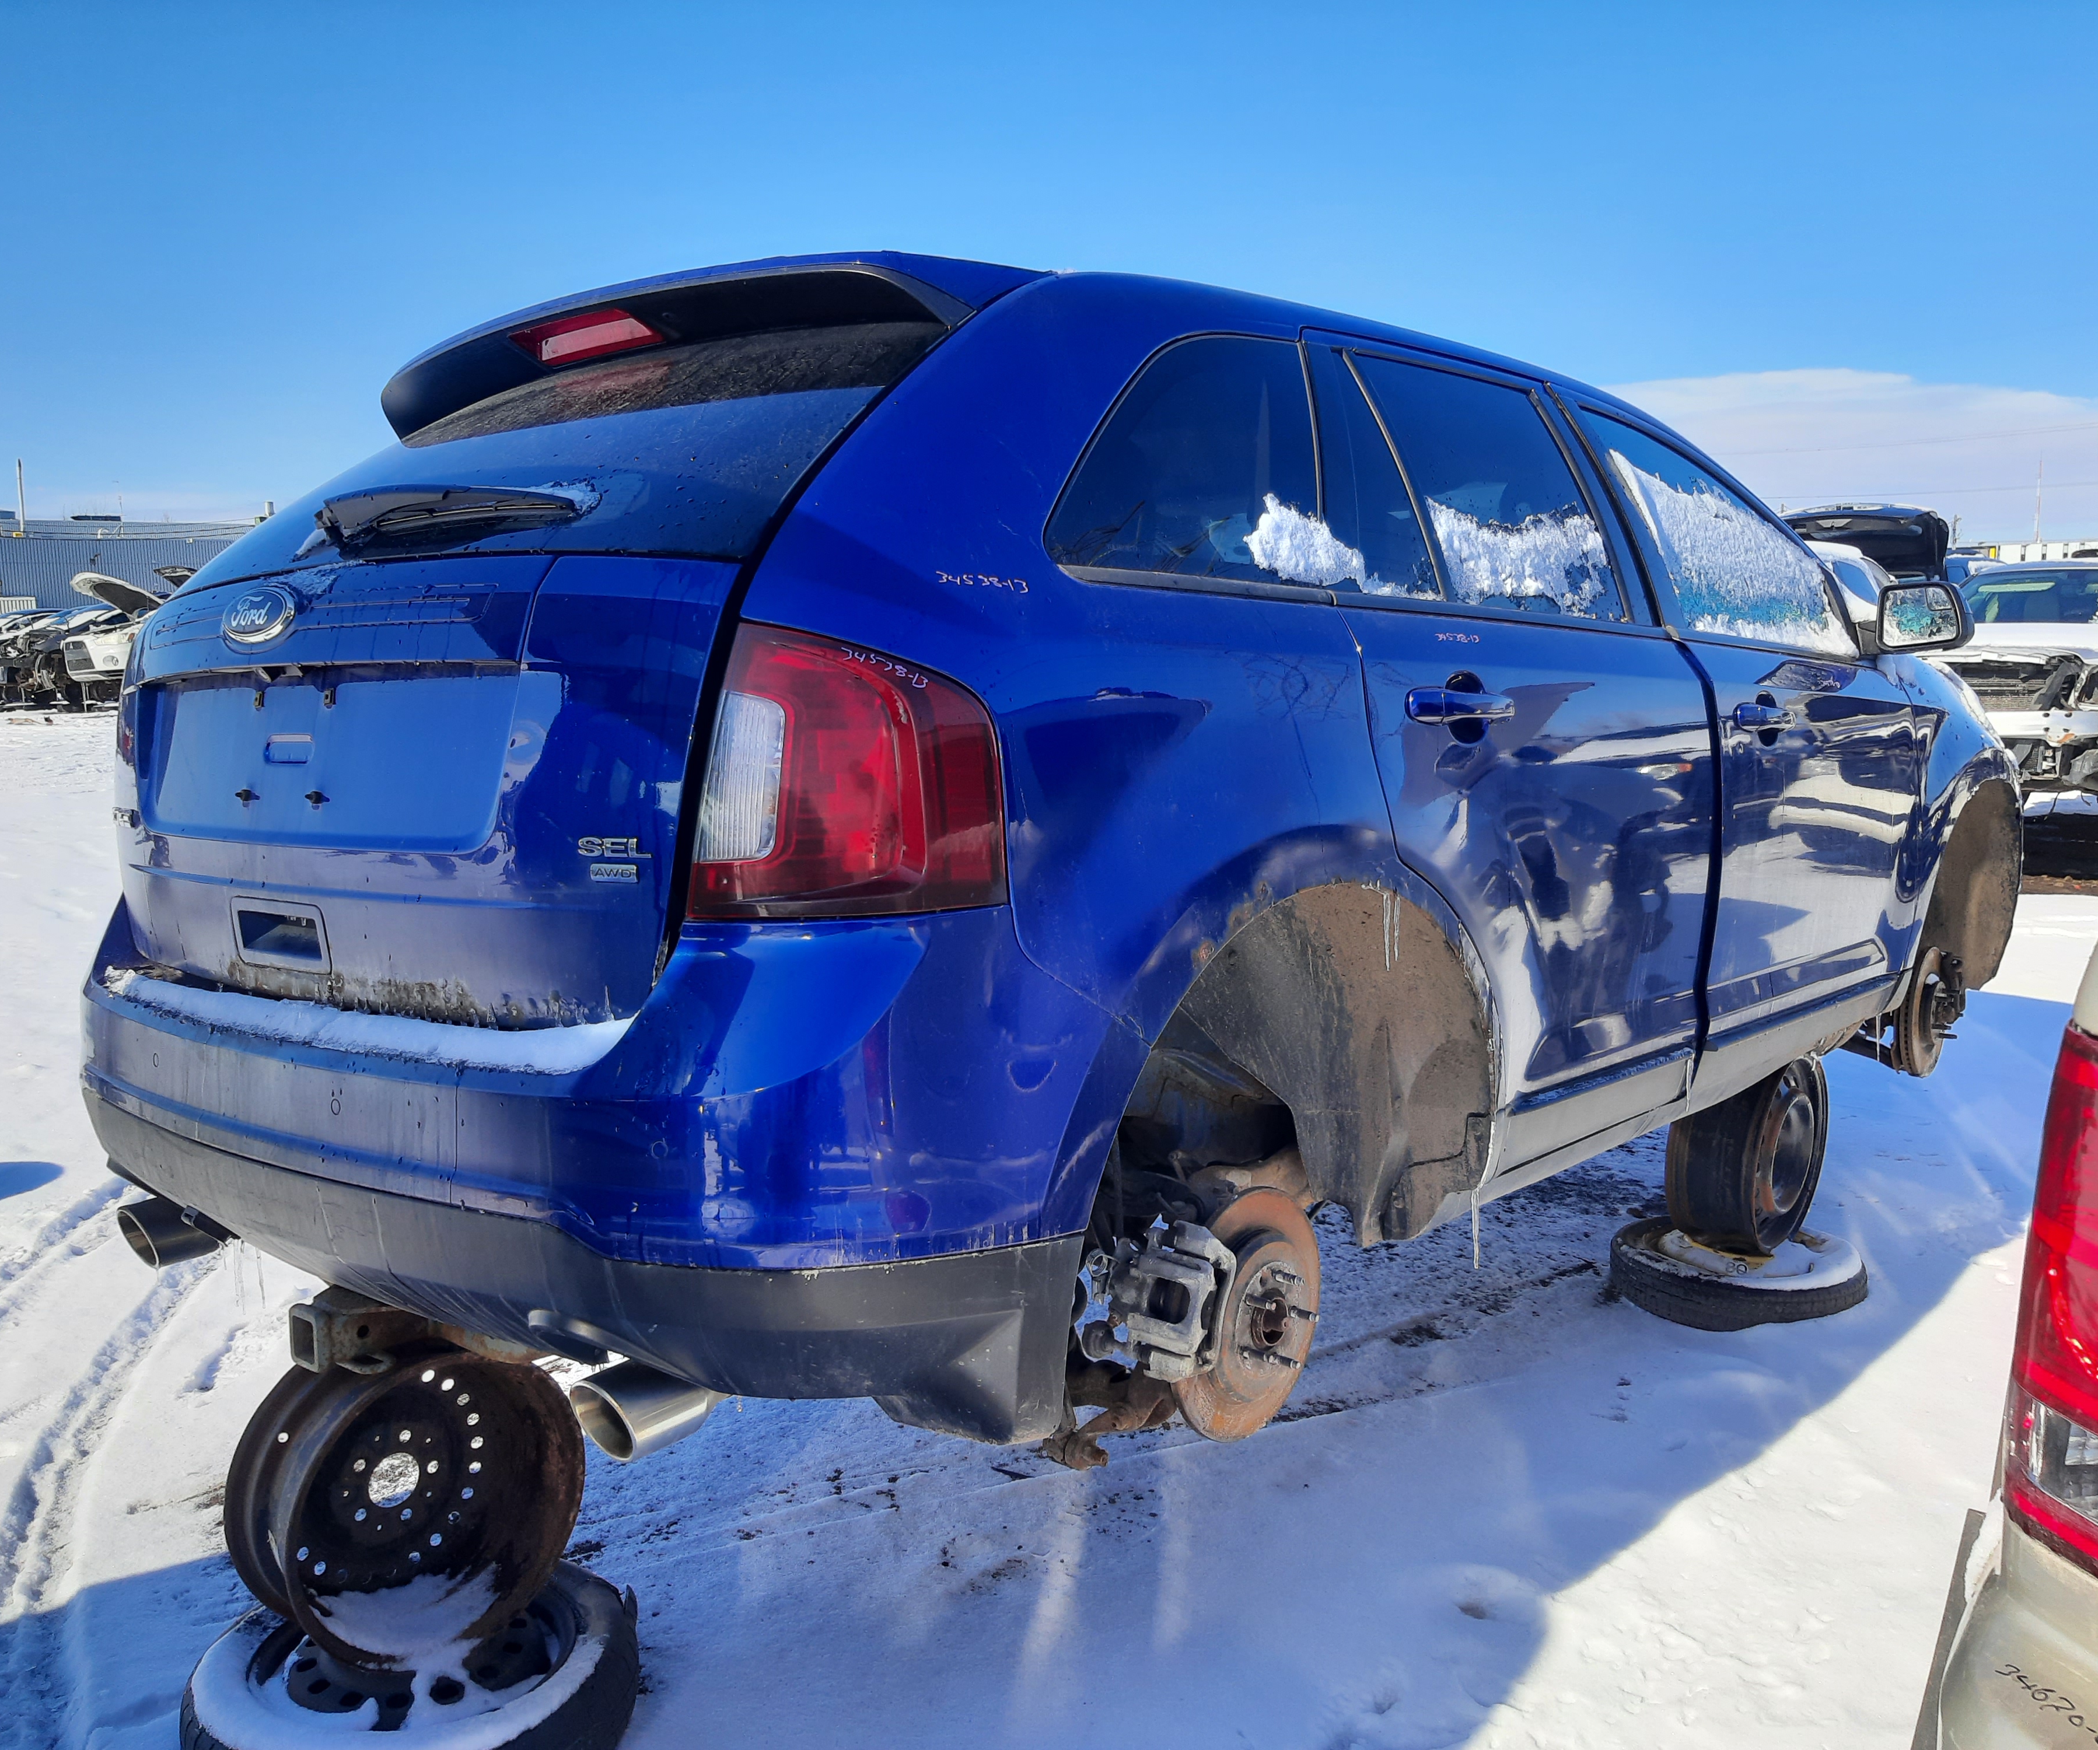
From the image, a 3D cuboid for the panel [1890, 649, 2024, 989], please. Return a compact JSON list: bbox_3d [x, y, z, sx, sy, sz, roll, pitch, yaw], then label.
[{"bbox_3d":[2.100,-0.143,4.208,0.240,0.740,1.080,3,7,41],"label":"panel"}]

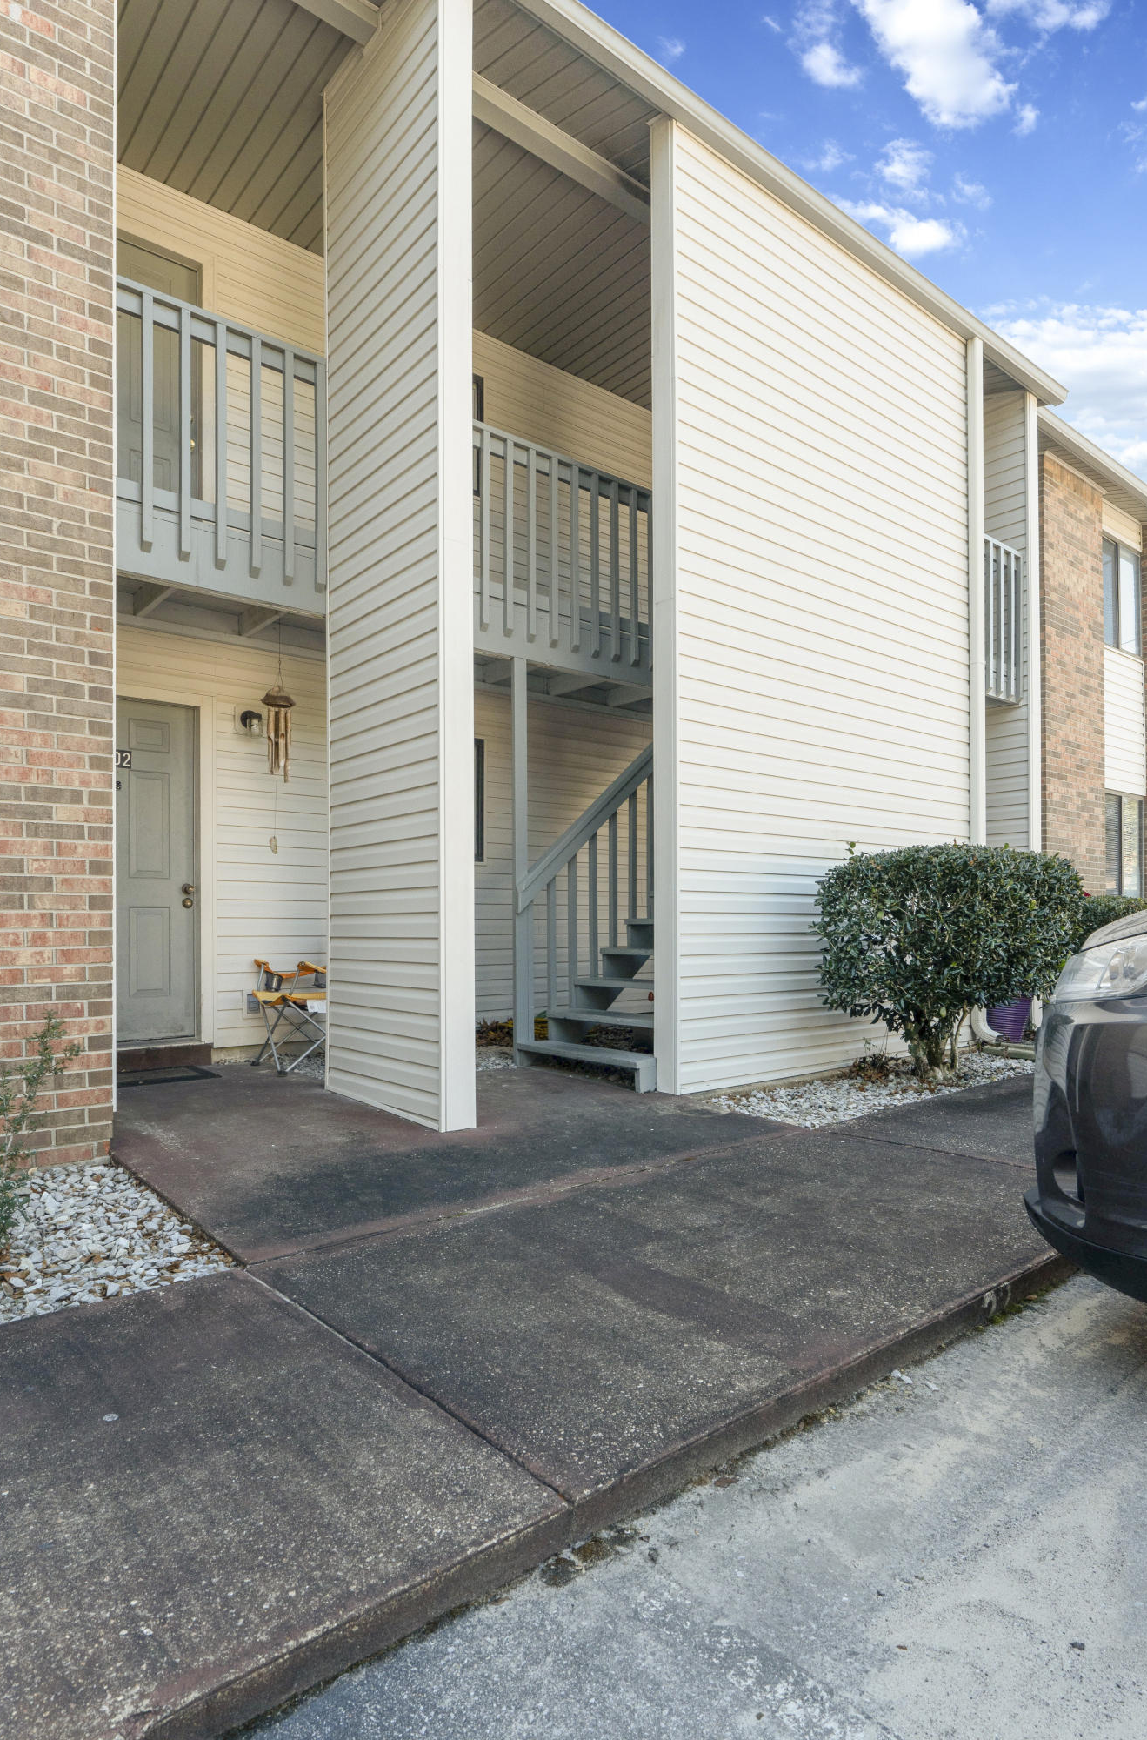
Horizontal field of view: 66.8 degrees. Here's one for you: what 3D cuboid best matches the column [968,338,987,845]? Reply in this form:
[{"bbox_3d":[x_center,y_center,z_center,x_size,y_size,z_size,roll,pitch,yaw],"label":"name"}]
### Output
[{"bbox_3d":[3.020,-1.335,6.470,0.110,5.150,0.100,1,-2,-38],"label":"column"}]

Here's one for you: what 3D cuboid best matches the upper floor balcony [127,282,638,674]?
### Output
[{"bbox_3d":[-1.120,-2.040,5.570,3.700,1.420,1.100,1,-2,-38],"label":"upper floor balcony"}]

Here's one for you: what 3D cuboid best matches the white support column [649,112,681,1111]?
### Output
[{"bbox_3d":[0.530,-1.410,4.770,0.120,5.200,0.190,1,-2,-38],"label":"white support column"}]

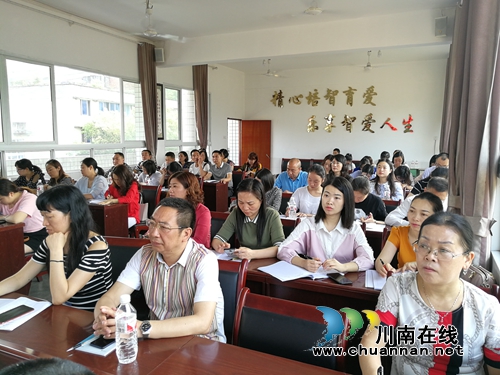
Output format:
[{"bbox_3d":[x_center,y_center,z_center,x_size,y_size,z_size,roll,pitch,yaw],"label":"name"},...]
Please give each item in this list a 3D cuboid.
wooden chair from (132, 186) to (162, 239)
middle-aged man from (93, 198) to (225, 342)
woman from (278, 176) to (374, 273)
[{"bbox_3d":[-1.392,0.400,4.800,0.520,0.900,0.580,4,9,27],"label":"wooden chair"},{"bbox_3d":[-0.362,0.692,1.604,0.580,1.240,0.740,4,9,25],"label":"middle-aged man"},{"bbox_3d":[0.482,0.577,2.381,0.570,1.260,0.740,4,9,25],"label":"woman"}]

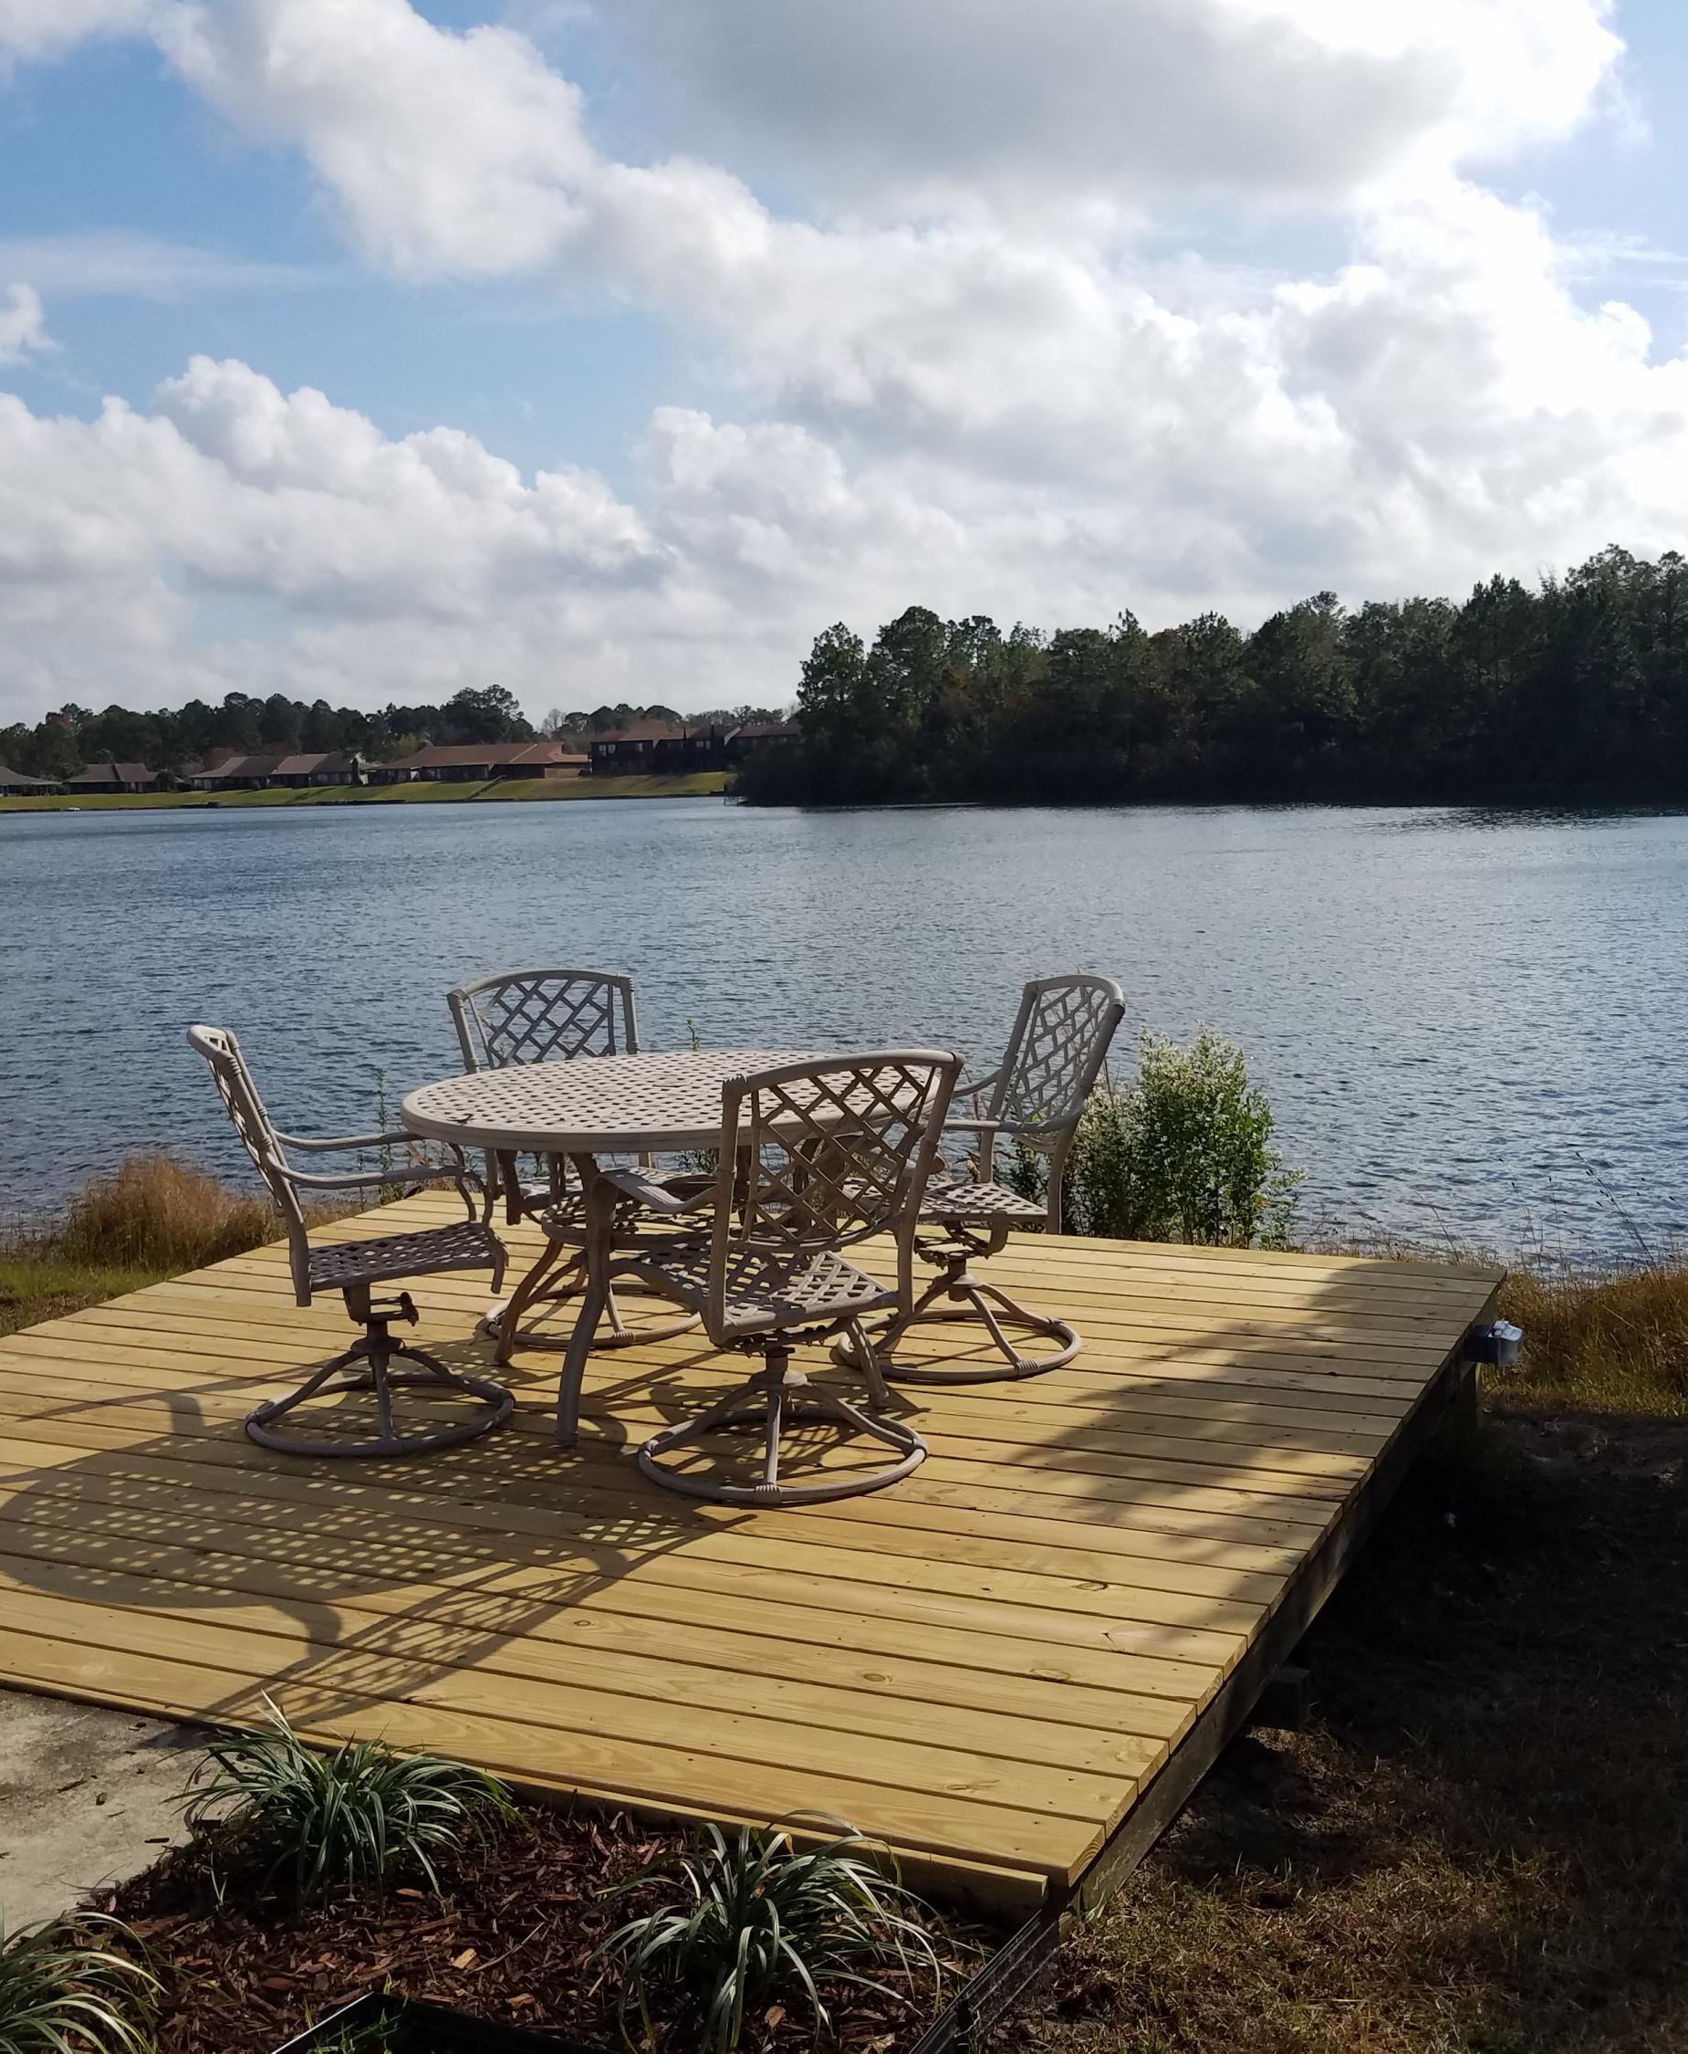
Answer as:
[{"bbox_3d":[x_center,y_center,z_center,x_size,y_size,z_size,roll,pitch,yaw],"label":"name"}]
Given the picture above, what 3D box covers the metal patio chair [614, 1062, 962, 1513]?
[{"bbox_3d":[-0.117,0.470,4.347,0.630,0.960,0.740,-6,8,-30],"label":"metal patio chair"}]

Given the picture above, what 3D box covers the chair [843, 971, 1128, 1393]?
[{"bbox_3d":[0.330,0.346,5.199,0.740,0.960,0.630,-4,8,-19],"label":"chair"}]

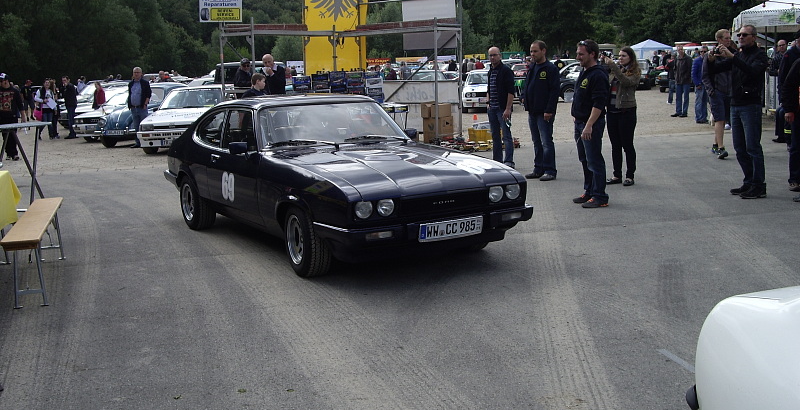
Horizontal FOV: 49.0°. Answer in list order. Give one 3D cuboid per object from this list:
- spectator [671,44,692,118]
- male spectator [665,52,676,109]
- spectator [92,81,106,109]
[{"bbox_3d":[7.220,-3.162,22.464,0.520,1.790,0.360,2,9,20],"label":"spectator"},{"bbox_3d":[9.019,-4.160,29.172,0.380,1.720,0.500,-6,9,-25],"label":"male spectator"},{"bbox_3d":[-8.582,-2.711,25.081,0.480,1.600,0.350,7,12,44],"label":"spectator"}]

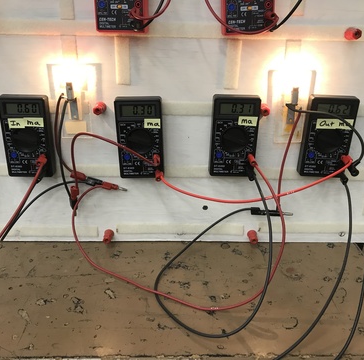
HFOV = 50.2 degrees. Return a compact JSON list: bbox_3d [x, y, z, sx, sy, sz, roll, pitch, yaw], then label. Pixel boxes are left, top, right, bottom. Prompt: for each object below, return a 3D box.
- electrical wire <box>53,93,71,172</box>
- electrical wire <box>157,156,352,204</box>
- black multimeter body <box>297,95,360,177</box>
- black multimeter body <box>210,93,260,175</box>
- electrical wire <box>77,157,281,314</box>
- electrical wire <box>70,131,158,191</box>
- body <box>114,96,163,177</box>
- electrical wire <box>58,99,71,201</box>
[{"bbox_3d":[-0.188,-0.070,0.599,0.024,0.130,0.020,0,25,0],"label":"electrical wire"},{"bbox_3d":[0.110,0.000,0.599,0.299,0.068,0.030,0,25,0],"label":"electrical wire"},{"bbox_3d":[0.230,-0.068,0.615,0.070,0.126,0.026,1,25,0],"label":"black multimeter body"},{"bbox_3d":[0.083,-0.069,0.616,0.070,0.126,0.026,1,25,0],"label":"black multimeter body"},{"bbox_3d":[-0.006,0.071,0.586,0.360,0.189,0.154,0,25,0],"label":"electrical wire"},{"bbox_3d":[-0.108,-0.024,0.605,0.142,0.105,0.040,0,25,0],"label":"electrical wire"},{"bbox_3d":[-0.065,-0.066,0.618,0.070,0.126,0.026,-1,25,1],"label":"body"},{"bbox_3d":[-0.180,-0.044,0.612,0.026,0.169,0.020,0,25,0],"label":"electrical wire"}]

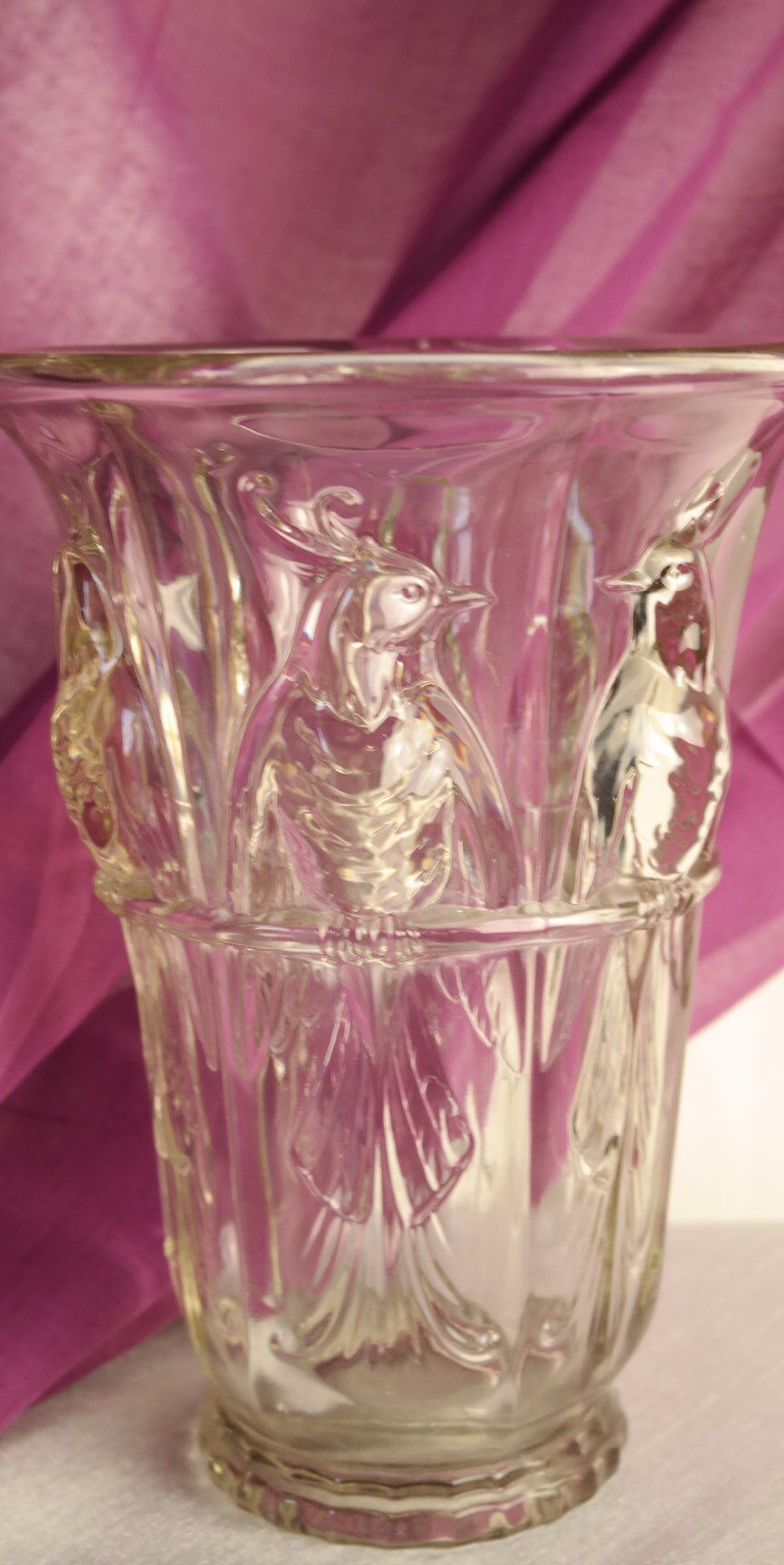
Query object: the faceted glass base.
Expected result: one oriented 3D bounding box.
[{"bbox_3d":[0.005,0.138,0.504,0.093,0.016,0.093,-1,10,0],"label":"faceted glass base"}]

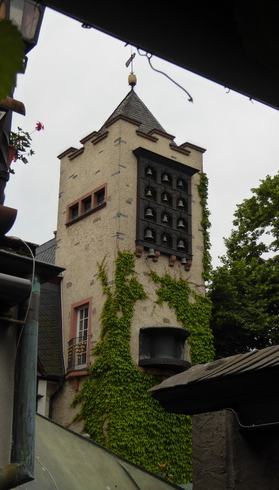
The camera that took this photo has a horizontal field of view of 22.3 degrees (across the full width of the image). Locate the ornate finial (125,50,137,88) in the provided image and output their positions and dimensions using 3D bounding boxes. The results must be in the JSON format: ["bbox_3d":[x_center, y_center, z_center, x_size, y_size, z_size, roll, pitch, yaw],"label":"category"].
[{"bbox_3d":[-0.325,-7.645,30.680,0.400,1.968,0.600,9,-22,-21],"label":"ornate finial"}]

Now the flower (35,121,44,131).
[{"bbox_3d":[-0.777,-0.929,5.500,0.065,0.065,0.060,4,-21,-9],"label":"flower"}]

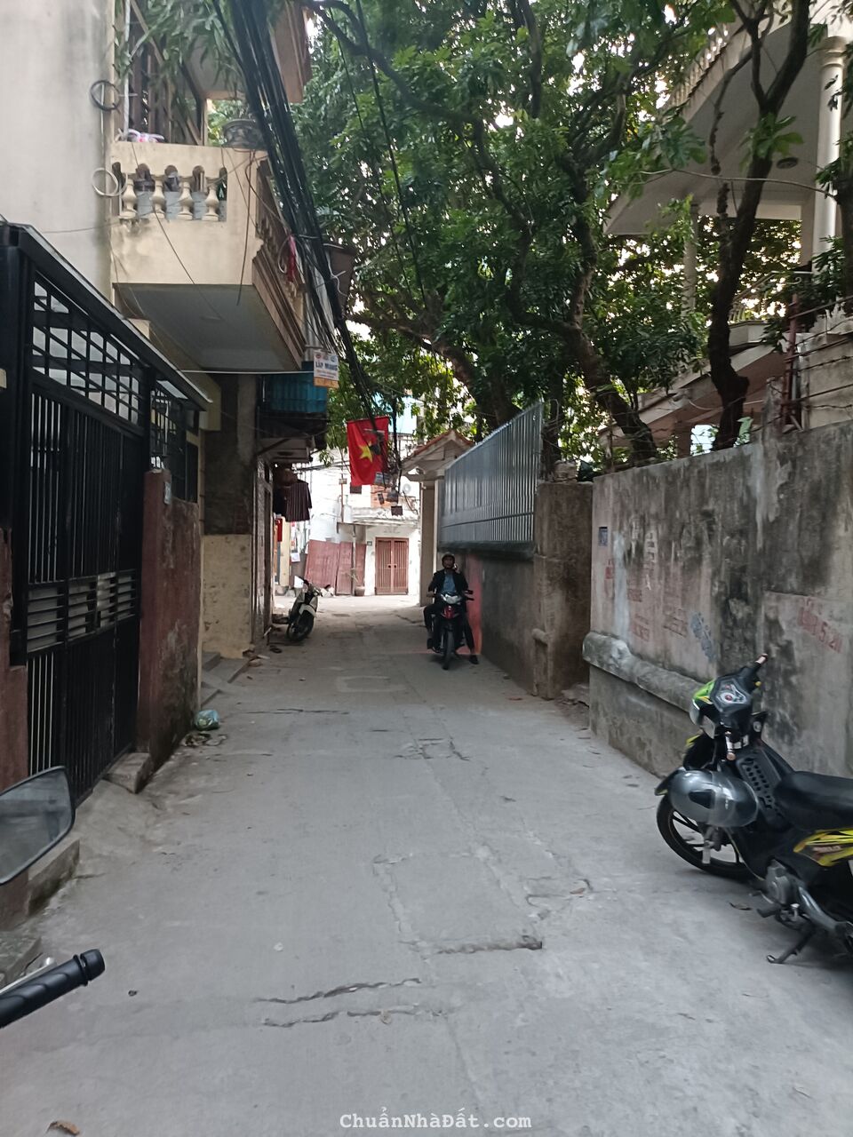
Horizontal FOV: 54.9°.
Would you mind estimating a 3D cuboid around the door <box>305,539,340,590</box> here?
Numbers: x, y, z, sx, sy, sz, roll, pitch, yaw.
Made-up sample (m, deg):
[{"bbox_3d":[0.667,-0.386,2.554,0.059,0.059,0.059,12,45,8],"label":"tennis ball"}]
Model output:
[{"bbox_3d":[-3.407,-0.072,26.800,1.100,1.740,0.070,0,2,-5],"label":"door"}]

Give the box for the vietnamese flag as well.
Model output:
[{"bbox_3d":[-1.084,-2.193,15.300,0.800,1.270,0.120,0,2,-5],"label":"vietnamese flag"}]

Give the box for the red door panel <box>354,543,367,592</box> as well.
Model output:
[{"bbox_3d":[-2.174,-0.014,26.800,0.450,1.670,0.070,0,2,-5],"label":"red door panel"}]

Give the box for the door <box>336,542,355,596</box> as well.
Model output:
[{"bbox_3d":[-2.653,0.014,26.800,0.550,1.750,0.070,0,2,-5],"label":"door"}]

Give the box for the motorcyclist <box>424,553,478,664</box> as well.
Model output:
[{"bbox_3d":[0.336,0.550,11.300,0.740,1.530,0.850,0,2,-1],"label":"motorcyclist"}]

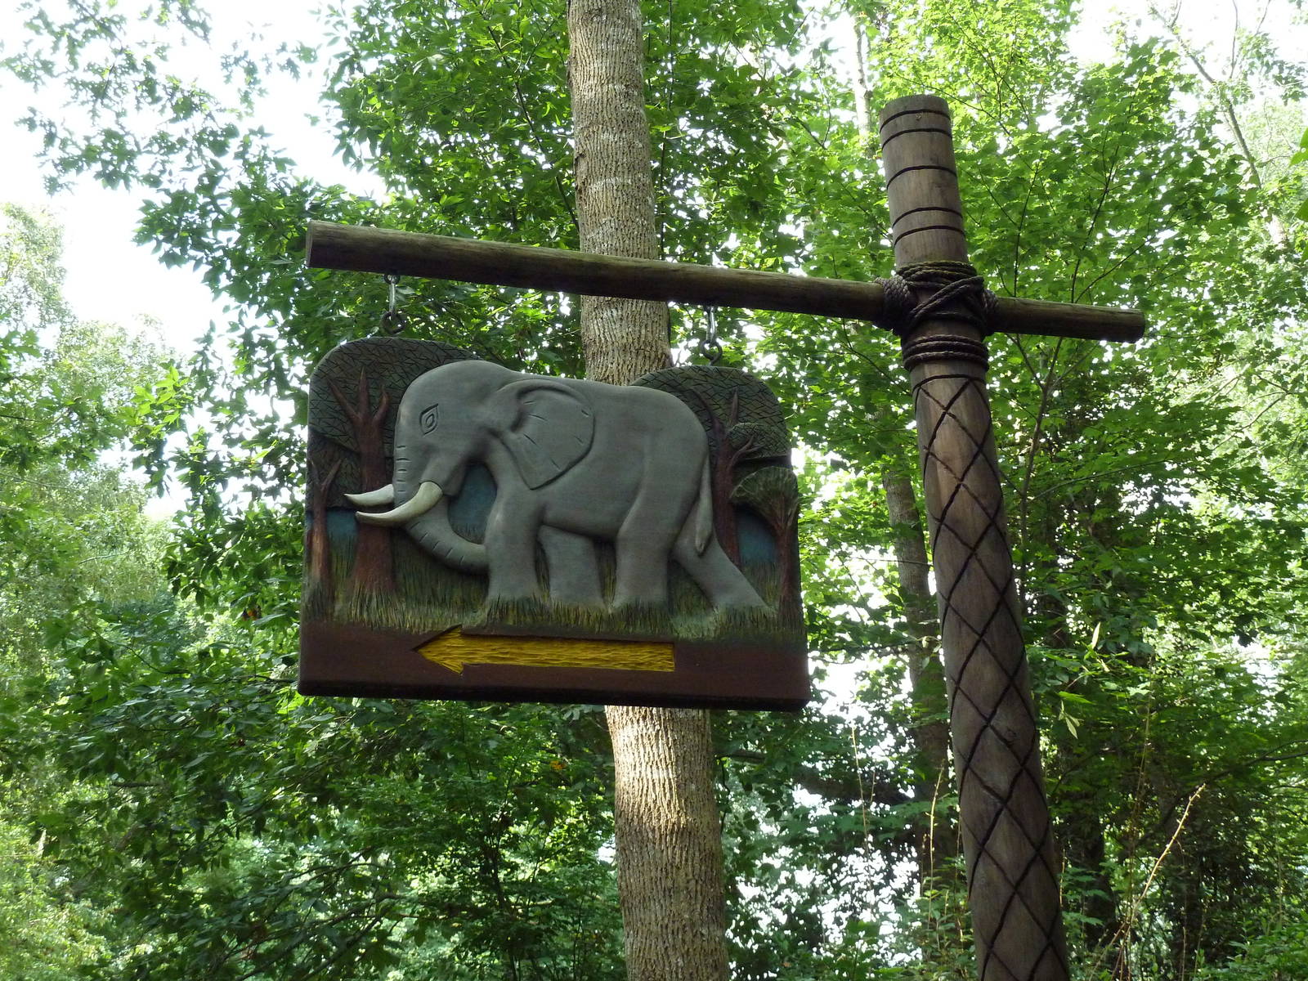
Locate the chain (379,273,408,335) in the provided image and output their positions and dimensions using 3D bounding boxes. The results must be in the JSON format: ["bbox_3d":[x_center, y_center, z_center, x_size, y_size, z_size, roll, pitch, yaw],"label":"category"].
[{"bbox_3d":[-0.550,-0.393,3.829,0.048,0.138,0.038,4,-21,-18],"label":"chain"}]

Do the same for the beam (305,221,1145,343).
[{"bbox_3d":[0.232,-0.455,4.106,2.004,0.093,0.093,3,-21,-18],"label":"beam"}]

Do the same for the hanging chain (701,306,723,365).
[{"bbox_3d":[0.133,-0.347,4.049,0.047,0.136,0.038,4,-21,-18],"label":"hanging chain"}]

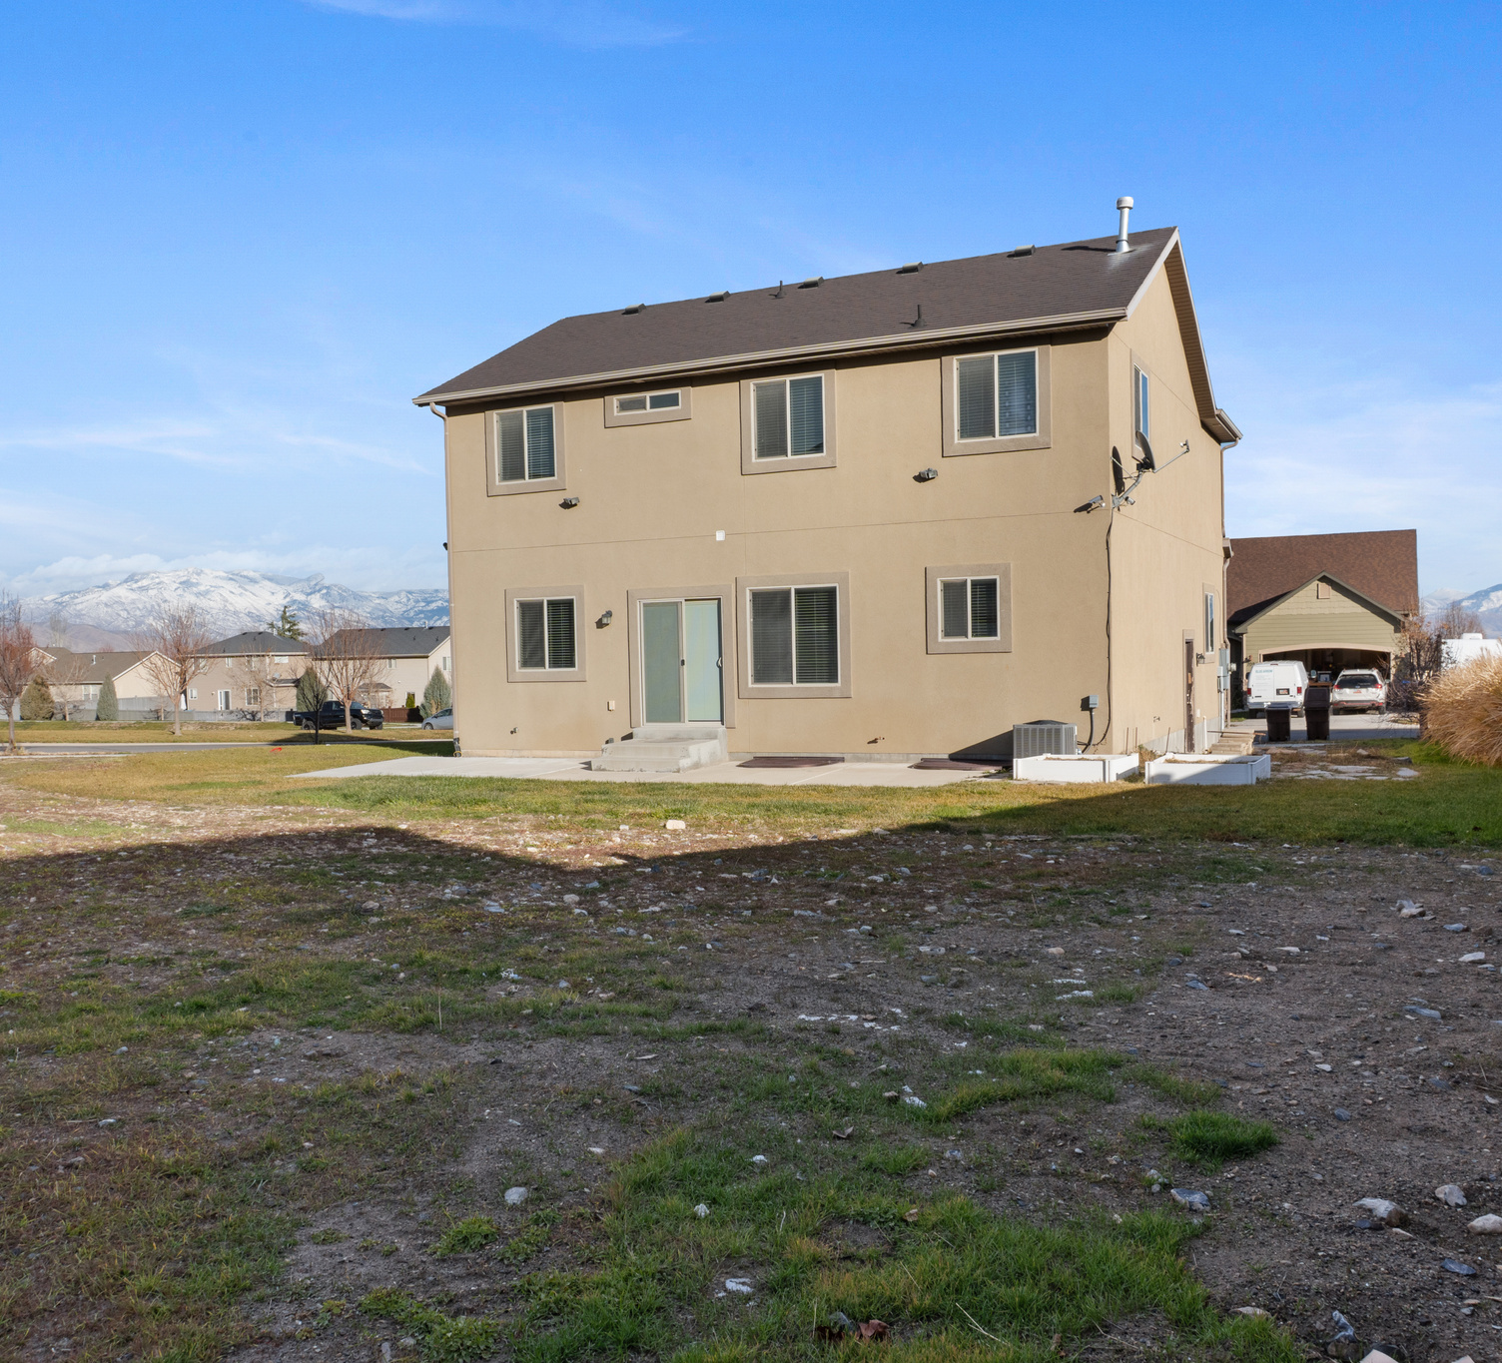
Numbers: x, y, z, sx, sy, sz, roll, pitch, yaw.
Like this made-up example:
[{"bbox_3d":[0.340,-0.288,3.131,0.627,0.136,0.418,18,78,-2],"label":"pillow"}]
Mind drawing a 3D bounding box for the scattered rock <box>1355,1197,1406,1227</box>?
[{"bbox_3d":[1.588,1.335,3.440,0.120,0.048,0.080,-1,2,25],"label":"scattered rock"}]

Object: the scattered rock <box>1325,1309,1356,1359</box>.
[{"bbox_3d":[1.228,1.362,2.840,0.065,0.060,0.085,-1,2,23],"label":"scattered rock"}]

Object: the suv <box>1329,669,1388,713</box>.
[{"bbox_3d":[23.716,0.329,52.956,1.850,1.730,4.630,0,2,26],"label":"suv"}]

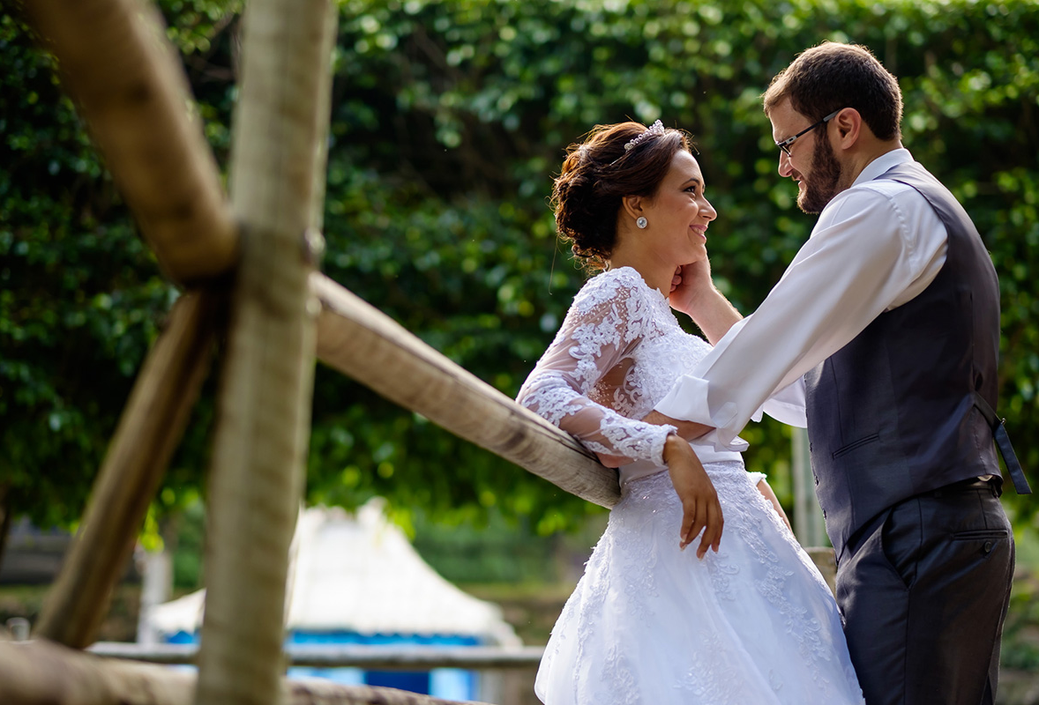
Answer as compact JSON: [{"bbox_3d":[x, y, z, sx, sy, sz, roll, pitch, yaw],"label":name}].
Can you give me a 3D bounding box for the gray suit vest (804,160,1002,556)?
[{"bbox_3d":[0.601,0.009,3.870,0.310,0.610,0.430,0,-4,0],"label":"gray suit vest"}]

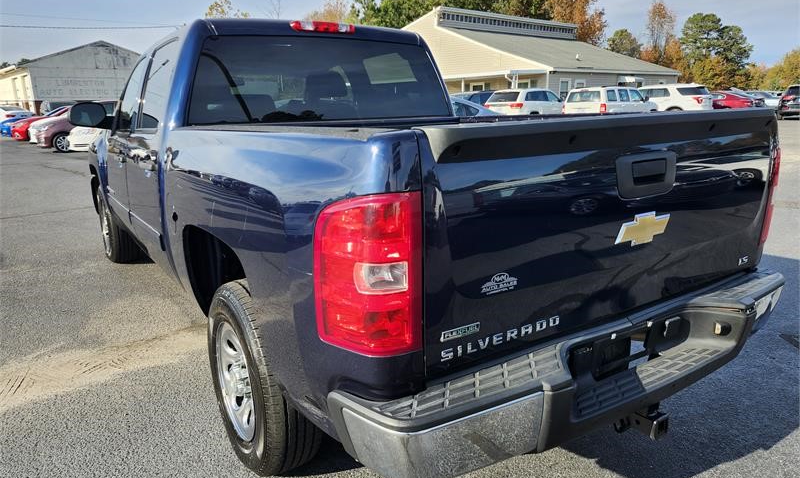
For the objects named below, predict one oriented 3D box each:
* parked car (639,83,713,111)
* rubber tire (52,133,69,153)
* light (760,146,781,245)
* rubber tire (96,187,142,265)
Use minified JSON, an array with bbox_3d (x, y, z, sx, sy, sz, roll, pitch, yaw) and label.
[{"bbox_3d":[11.570,-6.180,24.618,5.000,1.780,2.000,11,18,40],"label":"parked car"},{"bbox_3d":[-11.192,-3.189,17.585,0.210,0.650,0.650,8,16,30],"label":"rubber tire"},{"bbox_3d":[1.400,-0.172,2.118,0.175,0.380,0.195,-11,17,-34],"label":"light"},{"bbox_3d":[-2.594,-0.132,4.888,0.250,0.775,0.775,-11,17,-34],"label":"rubber tire"}]

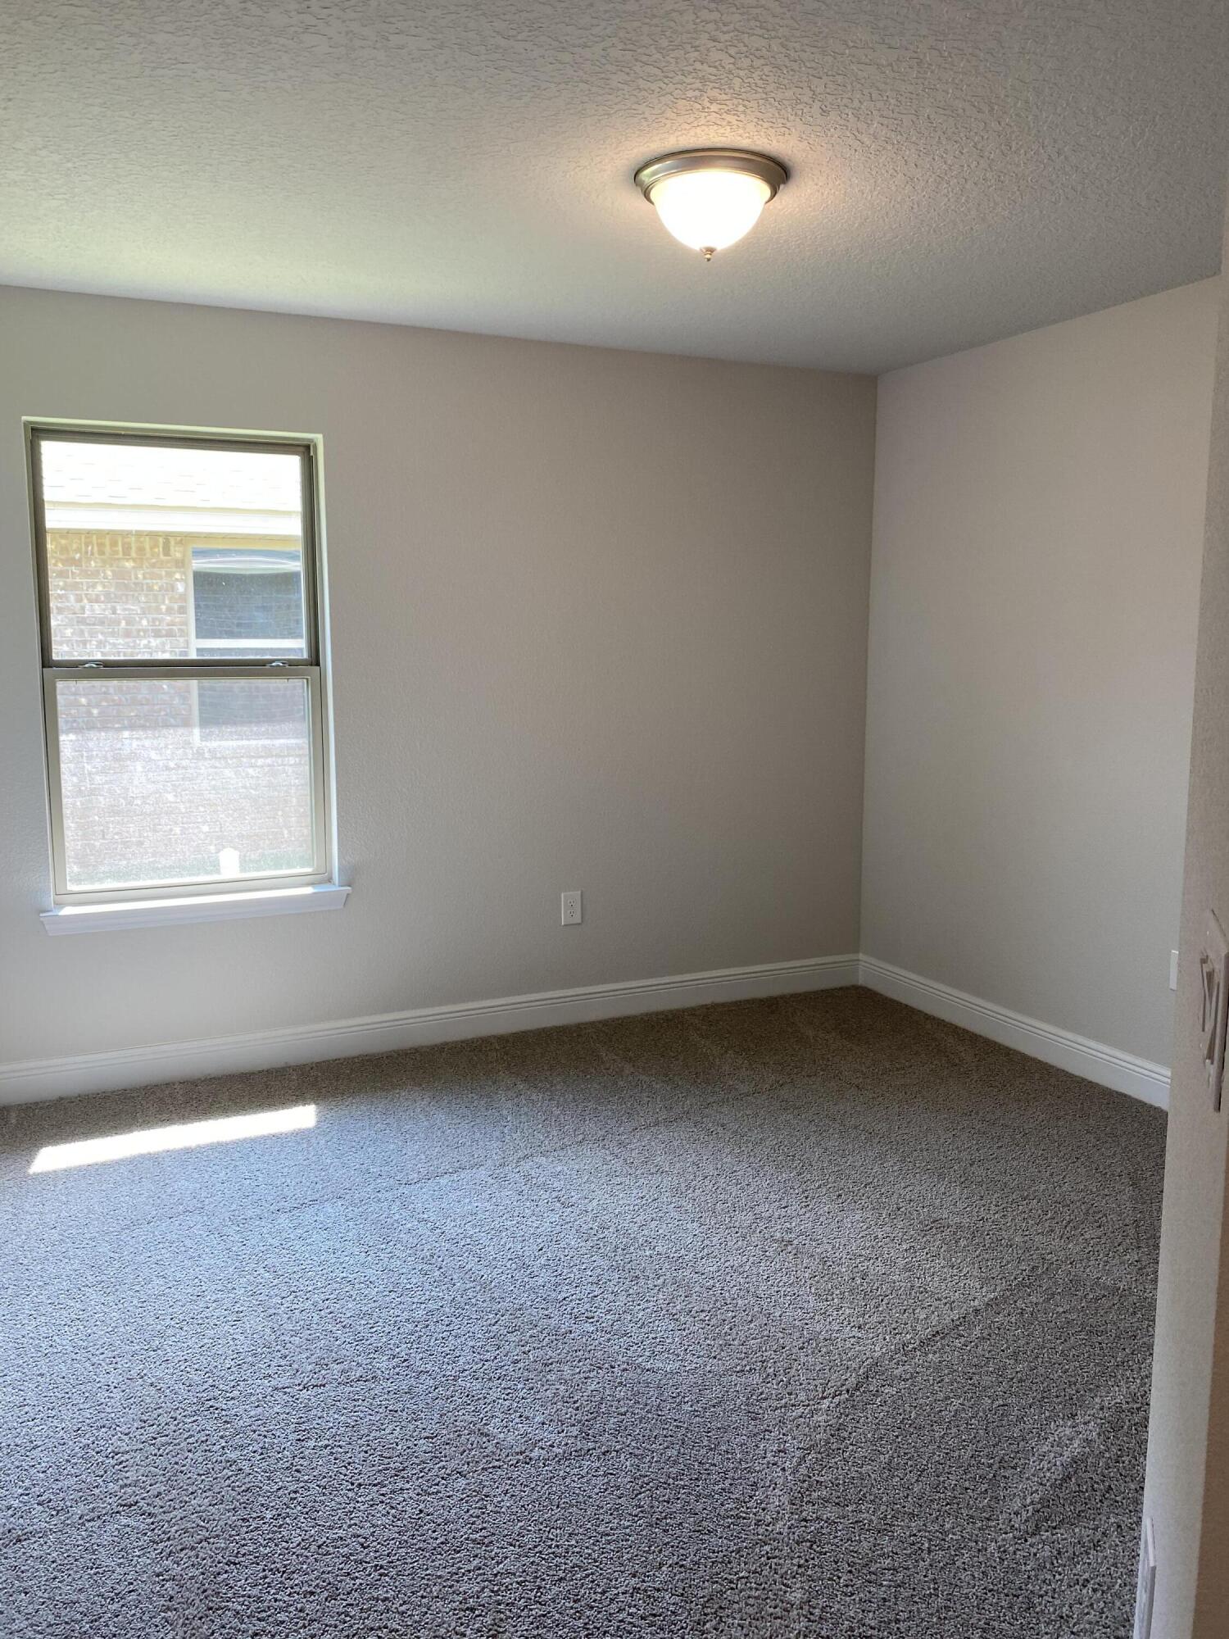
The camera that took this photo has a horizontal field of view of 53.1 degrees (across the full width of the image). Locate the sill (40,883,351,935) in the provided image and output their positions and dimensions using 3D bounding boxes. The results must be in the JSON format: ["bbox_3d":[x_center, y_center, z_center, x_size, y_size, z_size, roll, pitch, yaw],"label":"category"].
[{"bbox_3d":[-1.344,0.289,4.013,0.956,0.071,0.125,-4,9,-25],"label":"sill"}]

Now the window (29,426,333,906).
[{"bbox_3d":[-1.380,-0.489,3.978,0.872,1.475,0.080,-4,9,-25],"label":"window"}]

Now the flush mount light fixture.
[{"bbox_3d":[0.210,-1.319,2.703,0.334,0.177,0.334,0,9,0],"label":"flush mount light fixture"}]

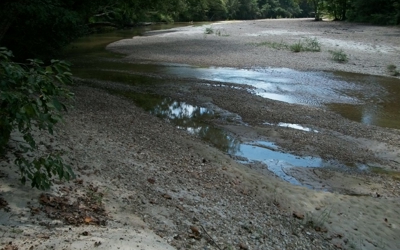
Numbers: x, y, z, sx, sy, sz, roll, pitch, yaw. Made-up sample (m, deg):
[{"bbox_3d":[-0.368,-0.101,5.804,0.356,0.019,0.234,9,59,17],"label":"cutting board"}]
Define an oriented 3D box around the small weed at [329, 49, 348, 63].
[{"bbox_3d":[5.206,-2.580,13.898,0.650,0.433,0.552,6,18,19],"label":"small weed"}]

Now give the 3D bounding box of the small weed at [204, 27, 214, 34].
[{"bbox_3d":[0.790,-7.863,30.763,0.819,0.447,0.696,0,17,1],"label":"small weed"}]

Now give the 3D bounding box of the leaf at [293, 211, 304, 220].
[{"bbox_3d":[0.935,0.858,3.509,0.110,0.030,0.080,5,18,16],"label":"leaf"}]

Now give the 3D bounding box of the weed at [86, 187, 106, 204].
[{"bbox_3d":[-0.906,0.615,3.237,0.160,0.080,0.125,-5,18,-17],"label":"weed"}]

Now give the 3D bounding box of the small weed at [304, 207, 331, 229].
[{"bbox_3d":[1.078,0.855,3.391,0.215,0.140,0.150,6,18,19],"label":"small weed"}]

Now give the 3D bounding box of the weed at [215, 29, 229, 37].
[{"bbox_3d":[1.532,-6.523,26.351,0.974,0.508,0.731,1,17,3],"label":"weed"}]

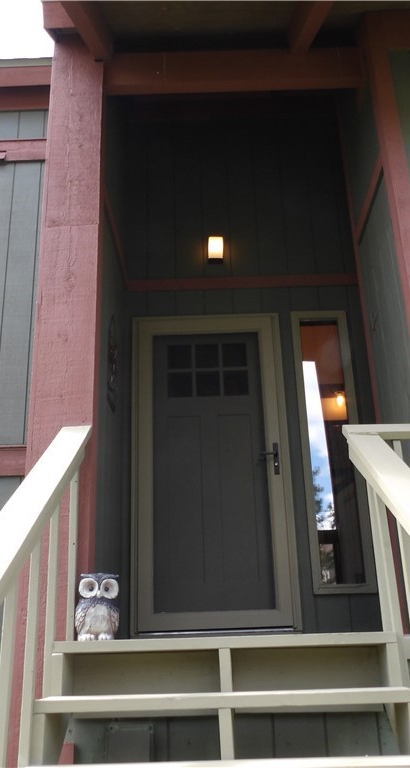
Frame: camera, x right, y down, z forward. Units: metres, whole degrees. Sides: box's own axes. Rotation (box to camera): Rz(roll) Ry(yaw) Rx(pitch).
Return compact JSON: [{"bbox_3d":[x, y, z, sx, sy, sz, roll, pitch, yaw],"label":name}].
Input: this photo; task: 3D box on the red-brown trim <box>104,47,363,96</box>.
[{"bbox_3d":[0.168,-1.935,4.396,1.580,0.254,0.085,-2,-22,0],"label":"red-brown trim"}]

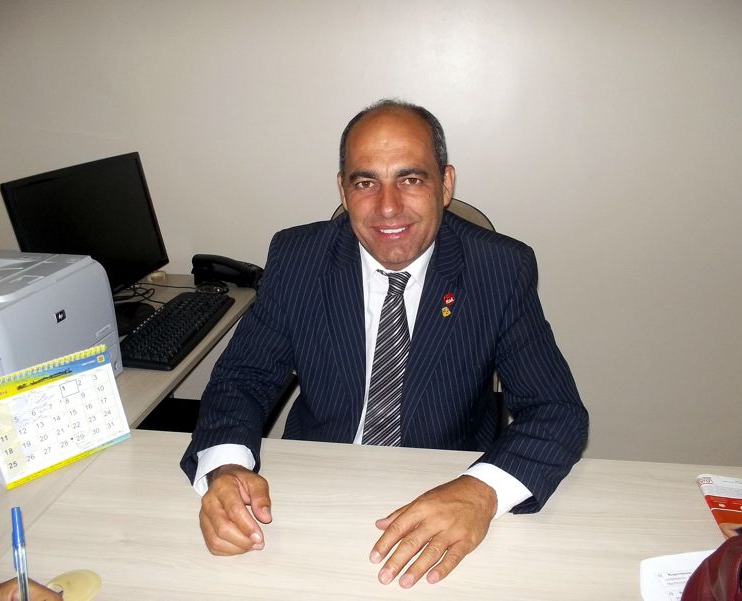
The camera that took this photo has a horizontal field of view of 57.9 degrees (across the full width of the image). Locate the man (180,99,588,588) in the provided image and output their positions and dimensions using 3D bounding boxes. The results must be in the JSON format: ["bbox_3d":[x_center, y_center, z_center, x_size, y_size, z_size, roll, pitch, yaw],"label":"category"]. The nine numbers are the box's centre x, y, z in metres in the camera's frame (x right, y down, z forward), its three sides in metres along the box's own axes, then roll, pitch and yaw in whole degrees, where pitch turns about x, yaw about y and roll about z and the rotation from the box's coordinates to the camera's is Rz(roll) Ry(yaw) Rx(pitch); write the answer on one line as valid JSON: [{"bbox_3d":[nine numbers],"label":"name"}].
[{"bbox_3d":[0.032,0.321,1.170,0.640,1.280,0.720,1,19,4],"label":"man"}]

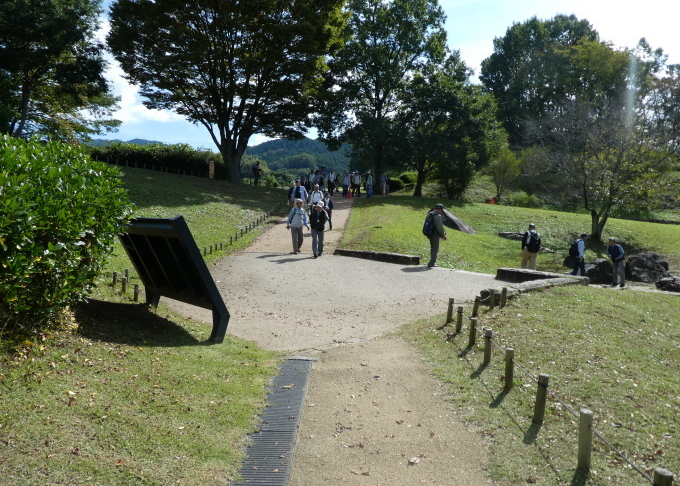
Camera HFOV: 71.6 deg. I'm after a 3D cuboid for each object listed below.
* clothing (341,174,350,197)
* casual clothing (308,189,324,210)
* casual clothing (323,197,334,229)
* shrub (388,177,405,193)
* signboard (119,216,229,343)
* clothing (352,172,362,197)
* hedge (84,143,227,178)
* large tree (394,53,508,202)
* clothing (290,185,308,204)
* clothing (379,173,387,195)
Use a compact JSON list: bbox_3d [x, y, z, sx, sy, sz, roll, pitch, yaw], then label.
[{"bbox_3d":[0.348,-3.603,29.800,0.560,1.400,0.380,1,5,-6],"label":"clothing"},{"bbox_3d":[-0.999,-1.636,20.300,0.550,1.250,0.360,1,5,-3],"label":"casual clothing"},{"bbox_3d":[-0.471,-1.248,19.300,0.480,1.350,0.360,1,6,9],"label":"casual clothing"},{"bbox_3d":[4.074,-4.197,34.000,1.200,1.100,1.200,1,5,0],"label":"shrub"},{"bbox_3d":[-2.564,0.458,7.019,2.050,1.760,0.820,6,7,43],"label":"signboard"},{"bbox_3d":[1.102,-3.683,30.200,0.600,1.420,0.380,1,5,0],"label":"clothing"},{"bbox_3d":[-12.717,-5.652,32.500,10.500,1.900,1.800,-2,6,-32],"label":"hedge"},{"bbox_3d":[7.148,-7.536,30.500,7.000,9.000,6.600,1,5,0],"label":"large tree"},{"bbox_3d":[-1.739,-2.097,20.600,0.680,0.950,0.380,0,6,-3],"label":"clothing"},{"bbox_3d":[2.950,-4.087,32.500,0.540,1.550,0.380,1,6,6],"label":"clothing"}]

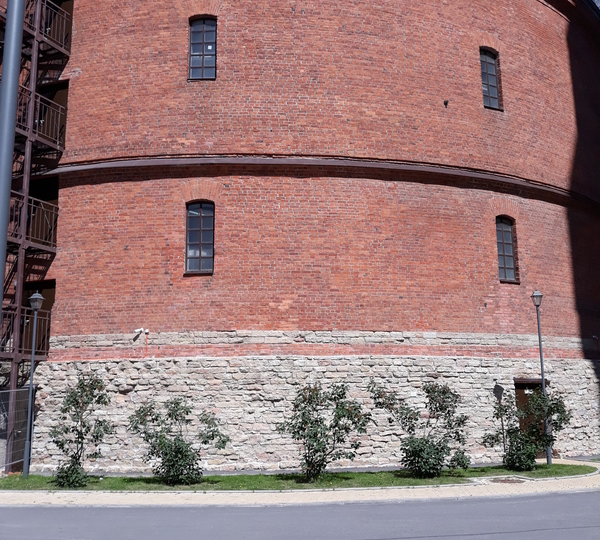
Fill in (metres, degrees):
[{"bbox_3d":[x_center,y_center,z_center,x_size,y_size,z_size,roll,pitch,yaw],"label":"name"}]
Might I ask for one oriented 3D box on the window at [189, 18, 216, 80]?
[{"bbox_3d":[-2.605,-5.983,16.945,0.750,2.000,0.200,-1,-10,2],"label":"window"}]

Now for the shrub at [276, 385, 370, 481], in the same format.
[{"bbox_3d":[0.492,3.370,13.079,1.910,1.990,1.670,-1,-10,2],"label":"shrub"}]

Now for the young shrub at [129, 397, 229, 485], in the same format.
[{"bbox_3d":[-2.541,3.531,13.055,2.030,1.730,1.780,1,-10,-11],"label":"young shrub"}]

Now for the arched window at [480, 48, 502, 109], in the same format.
[{"bbox_3d":[5.717,-5.713,18.834,0.750,2.000,0.200,5,-11,-28],"label":"arched window"}]

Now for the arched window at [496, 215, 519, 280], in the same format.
[{"bbox_3d":[5.938,-0.570,18.033,0.750,2.000,0.200,5,-11,-29],"label":"arched window"}]

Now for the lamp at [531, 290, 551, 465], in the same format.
[{"bbox_3d":[6.054,2.627,15.539,0.360,4.290,0.360,-4,-11,21],"label":"lamp"}]

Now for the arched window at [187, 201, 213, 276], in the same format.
[{"bbox_3d":[-2.538,-0.823,16.048,0.750,2.000,0.200,-1,-10,2],"label":"arched window"}]

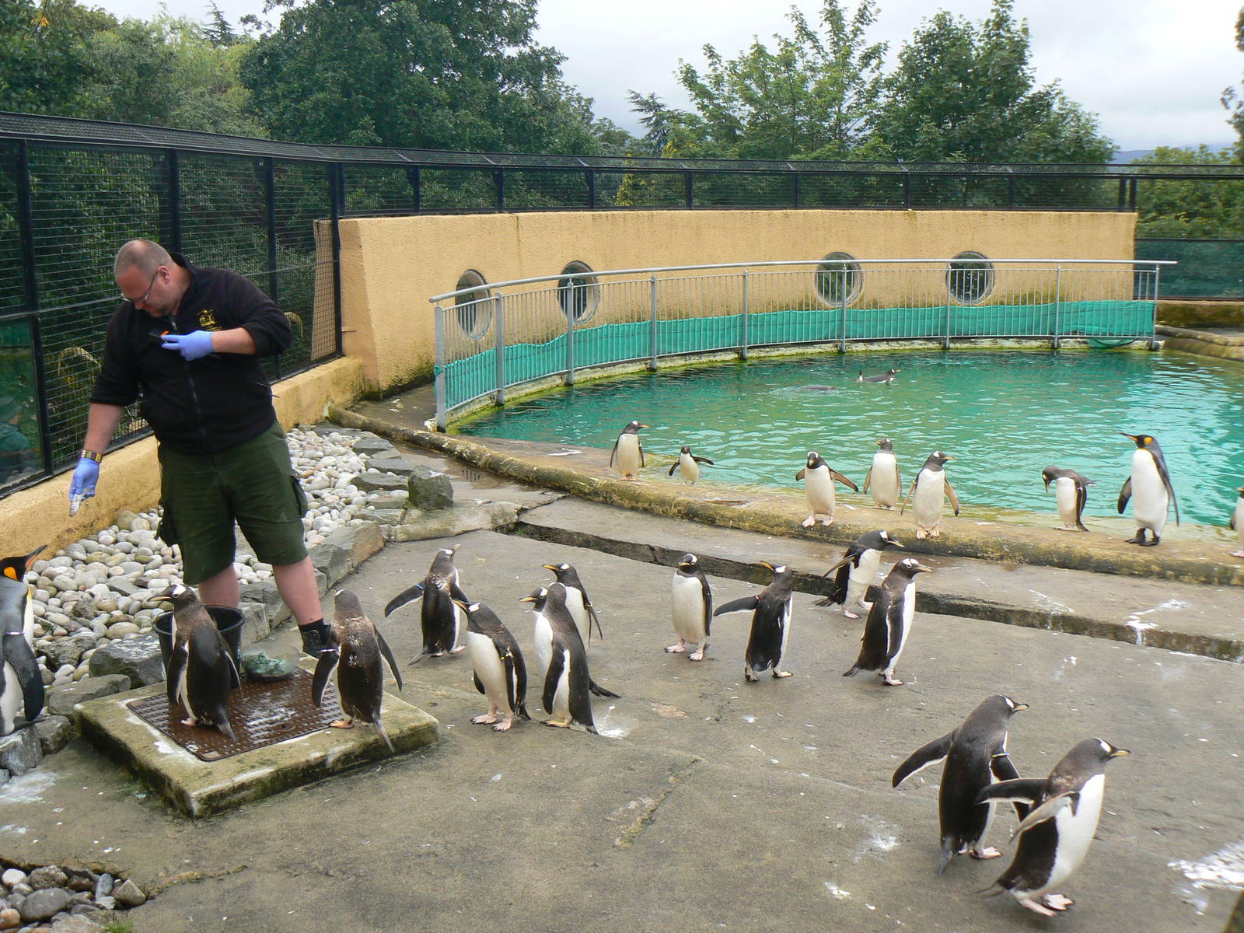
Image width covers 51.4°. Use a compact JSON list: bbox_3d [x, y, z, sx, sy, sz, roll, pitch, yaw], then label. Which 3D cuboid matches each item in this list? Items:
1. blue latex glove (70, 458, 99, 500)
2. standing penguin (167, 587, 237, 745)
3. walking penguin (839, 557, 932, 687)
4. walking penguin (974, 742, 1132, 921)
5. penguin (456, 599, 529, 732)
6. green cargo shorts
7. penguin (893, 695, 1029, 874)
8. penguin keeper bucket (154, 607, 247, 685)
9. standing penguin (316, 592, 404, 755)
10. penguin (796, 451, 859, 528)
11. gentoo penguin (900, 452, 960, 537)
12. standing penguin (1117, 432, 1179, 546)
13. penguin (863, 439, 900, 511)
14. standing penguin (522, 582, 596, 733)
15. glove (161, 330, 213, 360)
[{"bbox_3d":[-2.054,0.046,4.950,0.105,0.165,0.100,4,12,15],"label":"blue latex glove"},{"bbox_3d":[-1.498,0.690,4.631,0.360,0.505,0.280,9,14,37],"label":"standing penguin"},{"bbox_3d":[1.173,0.668,5.708,0.380,0.570,0.220,1,12,5],"label":"walking penguin"},{"bbox_3d":[1.289,1.036,3.863,0.440,0.540,0.290,6,13,24],"label":"walking penguin"},{"bbox_3d":[-0.477,0.733,4.874,0.340,0.485,0.250,-8,14,-37],"label":"penguin"},{"bbox_3d":[-1.534,0.144,5.100,0.560,0.600,0.360,1,11,3],"label":"green cargo shorts"},{"bbox_3d":[1.057,0.924,3.921,0.350,0.510,0.430,-9,15,-39],"label":"penguin"},{"bbox_3d":[-1.679,0.720,5.149,0.352,0.240,0.352,0,11,0],"label":"penguin keeper bucket"},{"bbox_3d":[-0.941,0.697,4.608,0.330,0.510,0.360,-7,14,-33],"label":"standing penguin"},{"bbox_3d":[1.225,0.122,7.658,0.370,0.430,0.260,4,12,17],"label":"penguin"},{"bbox_3d":[1.832,0.147,7.646,0.290,0.510,0.230,1,12,4],"label":"gentoo penguin"},{"bbox_3d":[3.065,0.116,7.506,0.280,0.640,0.280,-10,16,-39],"label":"standing penguin"},{"bbox_3d":[1.722,0.035,8.482,0.245,0.460,0.210,2,12,10],"label":"penguin"},{"bbox_3d":[-0.243,0.733,5.055,0.290,0.580,0.230,7,14,27],"label":"standing penguin"},{"bbox_3d":[-1.652,-0.460,4.920,0.200,0.115,0.090,-2,12,-13],"label":"glove"}]

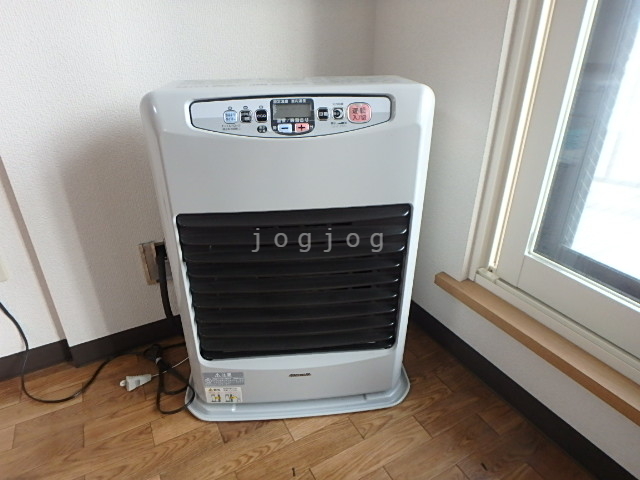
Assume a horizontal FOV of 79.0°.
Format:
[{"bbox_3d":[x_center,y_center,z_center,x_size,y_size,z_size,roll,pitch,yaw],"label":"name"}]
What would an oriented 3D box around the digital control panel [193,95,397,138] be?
[{"bbox_3d":[-0.039,-0.185,0.580,0.299,0.063,0.022,-3,26,-7],"label":"digital control panel"}]

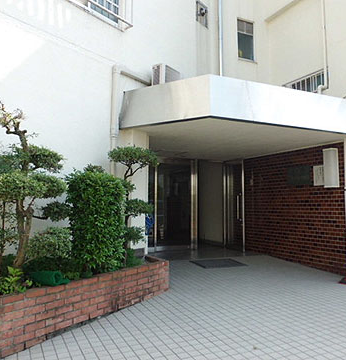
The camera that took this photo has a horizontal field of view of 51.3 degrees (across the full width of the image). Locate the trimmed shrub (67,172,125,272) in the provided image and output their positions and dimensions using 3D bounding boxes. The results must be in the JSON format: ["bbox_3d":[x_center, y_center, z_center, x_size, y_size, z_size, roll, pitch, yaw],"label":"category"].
[{"bbox_3d":[-0.877,0.467,4.149,0.460,1.160,0.540,-2,-5,33],"label":"trimmed shrub"}]

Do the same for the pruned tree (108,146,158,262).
[{"bbox_3d":[-0.546,0.346,4.703,0.480,1.520,0.560,-2,-5,33],"label":"pruned tree"}]

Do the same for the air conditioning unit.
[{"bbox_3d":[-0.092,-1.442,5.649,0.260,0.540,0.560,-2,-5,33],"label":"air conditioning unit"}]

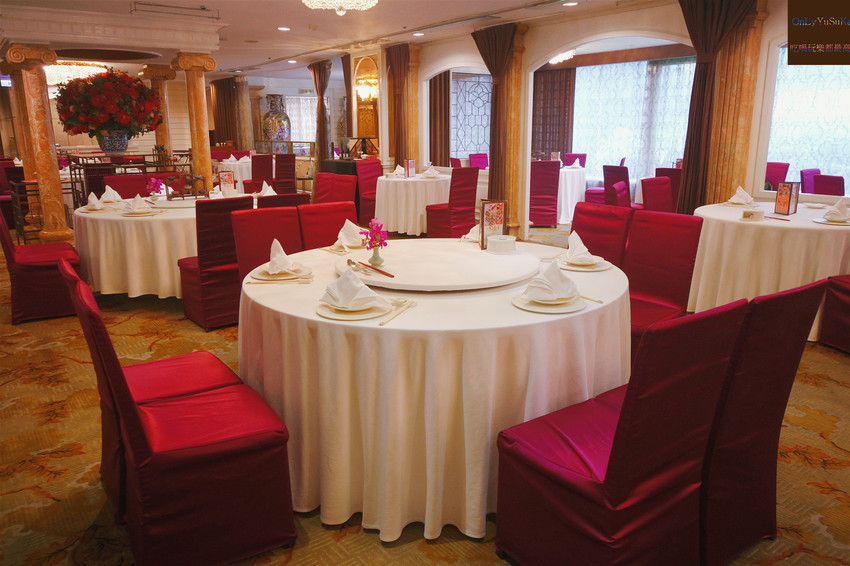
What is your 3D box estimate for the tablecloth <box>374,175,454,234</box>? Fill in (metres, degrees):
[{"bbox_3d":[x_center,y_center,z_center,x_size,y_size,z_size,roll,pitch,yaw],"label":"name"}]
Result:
[{"bbox_3d":[-0.115,-1.054,8.654,1.180,0.770,1.180,-1,14,0],"label":"tablecloth"}]

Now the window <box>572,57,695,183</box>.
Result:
[{"bbox_3d":[3.285,-2.507,10.002,2.100,1.850,0.100,13,19,43],"label":"window"}]

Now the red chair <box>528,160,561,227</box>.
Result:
[{"bbox_3d":[1.826,-1.344,9.617,0.430,0.990,0.540,2,14,12],"label":"red chair"}]

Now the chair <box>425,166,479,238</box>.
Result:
[{"bbox_3d":[0.333,-0.969,7.999,0.440,0.945,0.520,-12,18,-38],"label":"chair"}]

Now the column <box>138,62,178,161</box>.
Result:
[{"bbox_3d":[-4.434,-2.422,10.873,0.600,2.460,0.550,-11,17,-36],"label":"column"}]

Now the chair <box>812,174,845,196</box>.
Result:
[{"bbox_3d":[4.113,-0.617,6.367,0.520,0.945,0.440,-6,15,-21],"label":"chair"}]

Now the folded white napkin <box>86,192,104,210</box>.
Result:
[{"bbox_3d":[-2.835,-0.712,5.472,0.128,0.143,0.184,-10,16,-33],"label":"folded white napkin"}]

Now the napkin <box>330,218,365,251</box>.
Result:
[{"bbox_3d":[-0.414,-0.272,3.570,0.200,0.150,0.150,-13,19,-41],"label":"napkin"}]

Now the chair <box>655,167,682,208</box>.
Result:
[{"bbox_3d":[3.061,-0.879,7.634,0.430,0.990,0.540,7,16,29],"label":"chair"}]

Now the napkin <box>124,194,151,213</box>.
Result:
[{"bbox_3d":[-2.621,-0.743,5.789,0.240,0.155,0.170,9,16,34],"label":"napkin"}]

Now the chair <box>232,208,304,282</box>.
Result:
[{"bbox_3d":[-0.837,0.045,3.931,0.448,0.959,0.538,-11,17,-36],"label":"chair"}]

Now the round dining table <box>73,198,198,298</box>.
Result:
[{"bbox_3d":[-2.194,-0.403,5.993,1.905,0.666,1.905,-6,14,-20],"label":"round dining table"}]

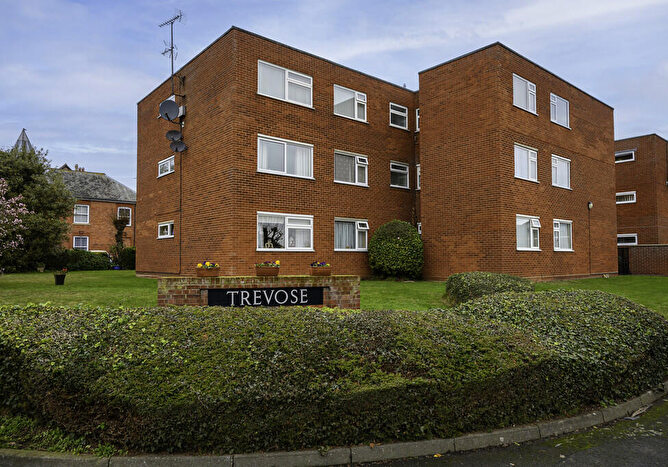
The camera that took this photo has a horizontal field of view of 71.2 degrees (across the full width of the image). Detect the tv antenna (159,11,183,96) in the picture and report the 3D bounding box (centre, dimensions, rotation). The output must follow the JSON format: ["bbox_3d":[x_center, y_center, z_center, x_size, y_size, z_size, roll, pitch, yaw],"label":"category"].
[{"bbox_3d":[-5.991,-6.652,17.153,1.300,2.900,0.450,-3,-4,40],"label":"tv antenna"}]

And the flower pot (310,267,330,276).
[{"bbox_3d":[-0.231,0.664,8.180,0.375,0.150,0.170,1,-3,-14],"label":"flower pot"}]

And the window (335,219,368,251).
[{"bbox_3d":[0.675,0.072,17.755,1.730,1.240,0.120,3,-4,-40],"label":"window"}]

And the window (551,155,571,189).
[{"bbox_3d":[9.179,-2.447,18.887,1.795,1.248,0.120,2,-4,-41],"label":"window"}]

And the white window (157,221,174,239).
[{"bbox_3d":[-6.710,-0.134,18.726,0.120,0.650,1.750,3,-4,-40],"label":"white window"}]

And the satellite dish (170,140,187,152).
[{"bbox_3d":[-5.764,-3.218,17.300,0.570,0.430,0.330,0,-3,-7],"label":"satellite dish"}]

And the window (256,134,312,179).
[{"bbox_3d":[-1.615,-2.561,15.900,2.338,1.219,0.120,2,-4,-41],"label":"window"}]

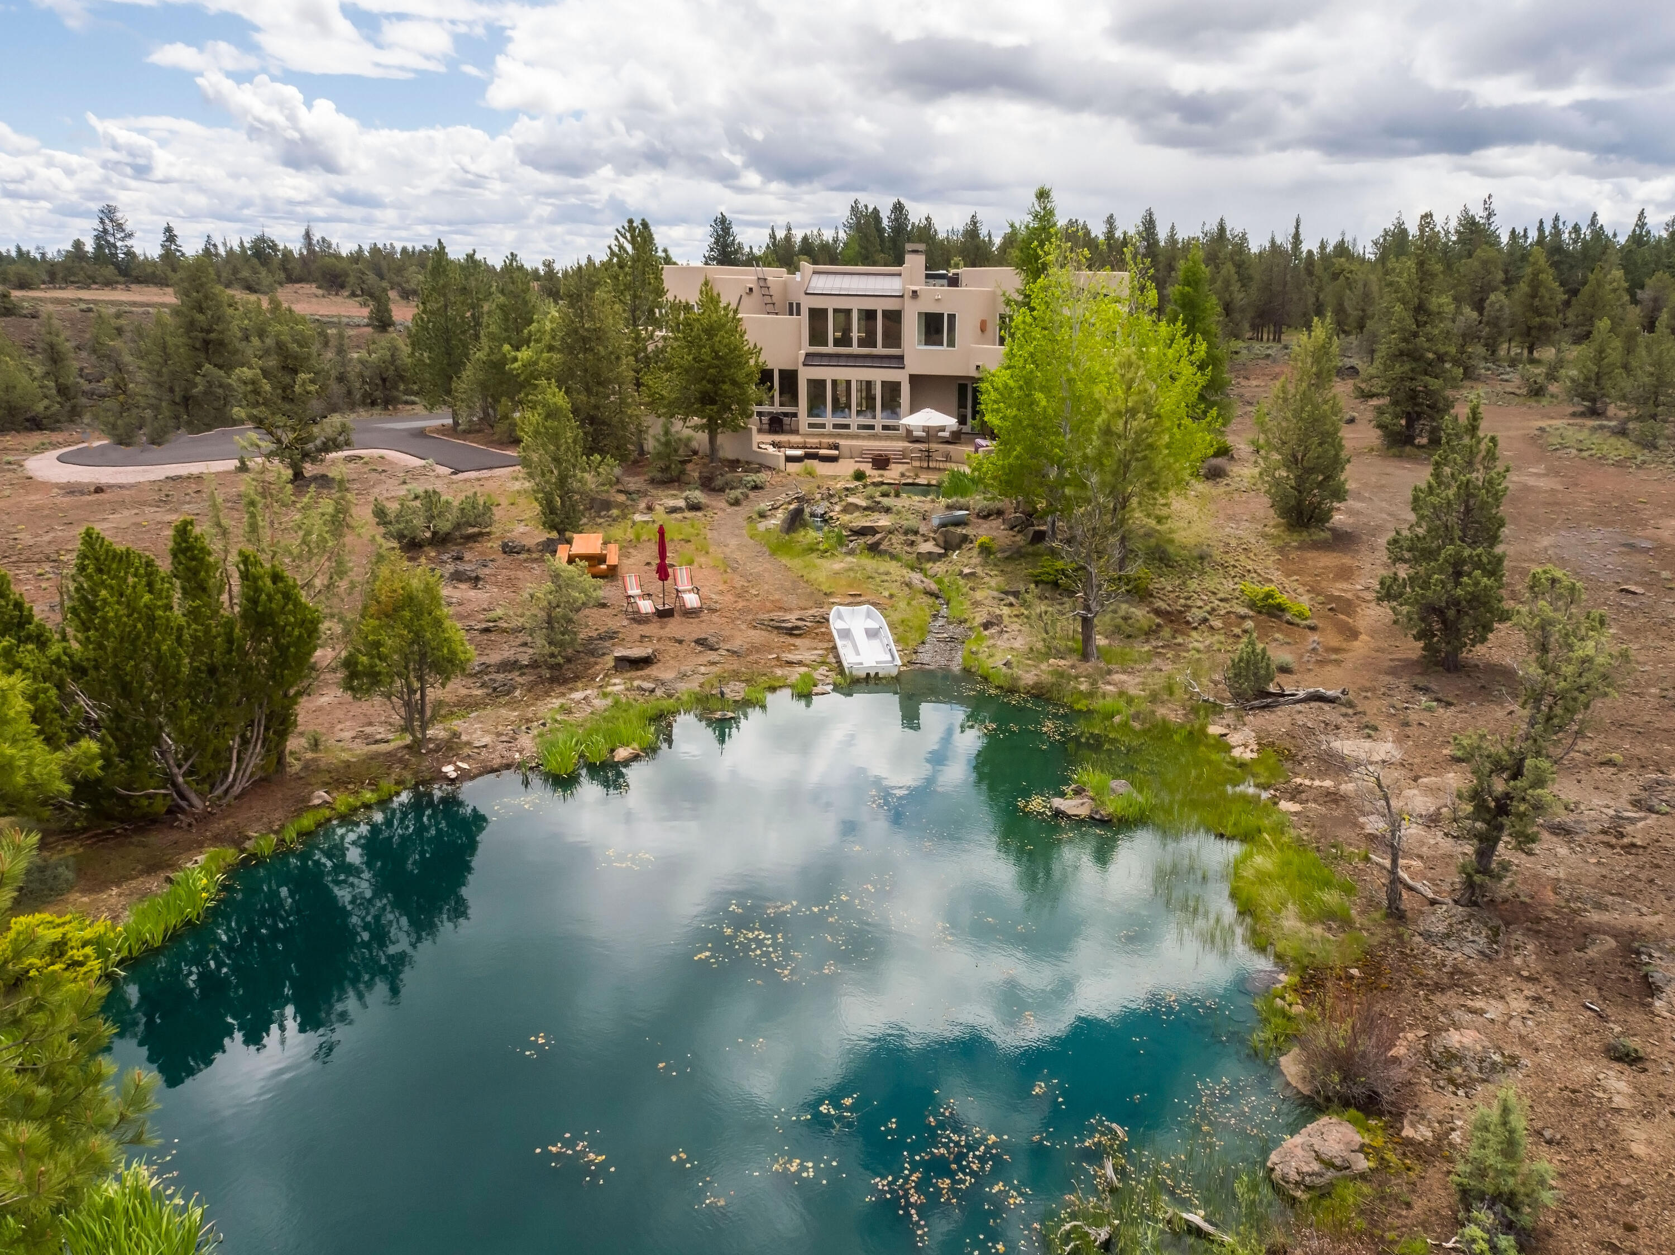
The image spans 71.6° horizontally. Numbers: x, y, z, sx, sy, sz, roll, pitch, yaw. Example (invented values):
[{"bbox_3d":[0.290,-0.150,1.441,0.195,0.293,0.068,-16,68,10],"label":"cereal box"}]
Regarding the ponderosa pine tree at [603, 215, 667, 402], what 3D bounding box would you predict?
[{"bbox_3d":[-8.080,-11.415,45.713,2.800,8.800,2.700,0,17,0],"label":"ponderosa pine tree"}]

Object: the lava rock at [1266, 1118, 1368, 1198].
[{"bbox_3d":[5.461,5.911,13.135,1.030,0.520,0.780,0,17,0],"label":"lava rock"}]

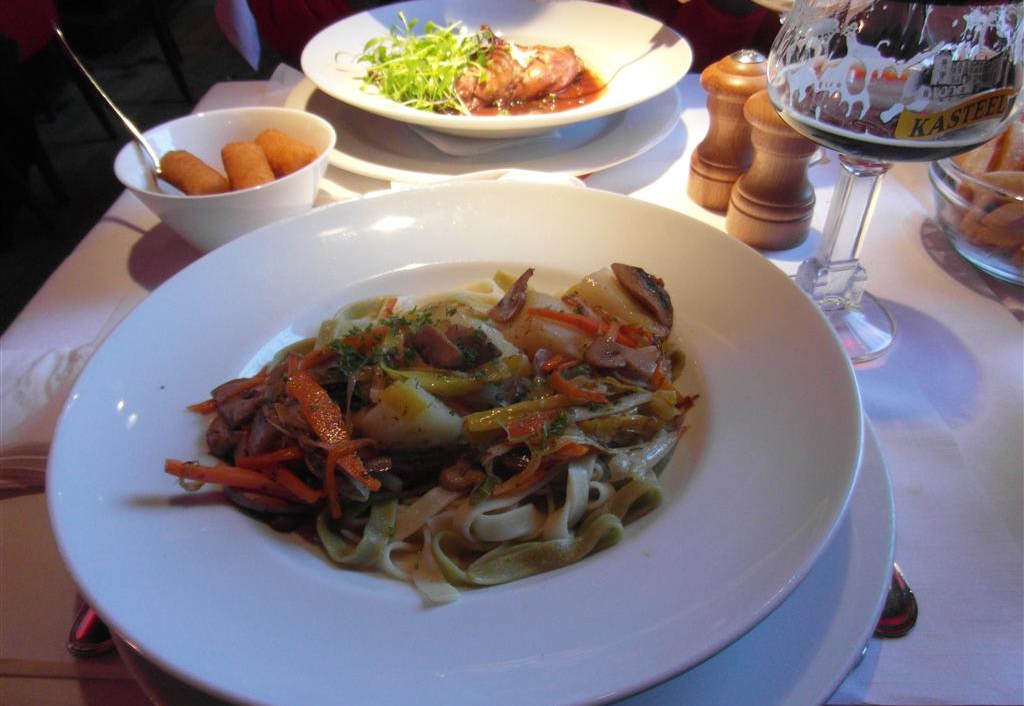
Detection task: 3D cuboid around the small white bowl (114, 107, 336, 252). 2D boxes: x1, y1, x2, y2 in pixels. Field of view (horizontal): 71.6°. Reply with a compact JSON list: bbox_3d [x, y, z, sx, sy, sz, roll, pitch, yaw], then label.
[{"bbox_3d":[-0.164,-0.097,0.432,0.121,0.060,0.121,0,41,0],"label":"small white bowl"}]

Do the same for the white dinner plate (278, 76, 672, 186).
[{"bbox_3d":[-0.022,-0.209,0.592,0.320,0.024,0.320,0,41,0],"label":"white dinner plate"}]

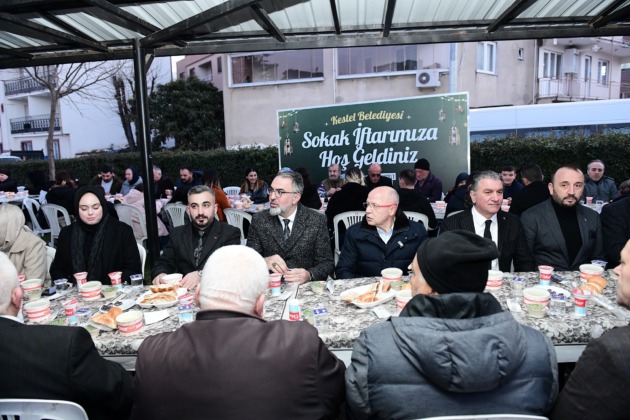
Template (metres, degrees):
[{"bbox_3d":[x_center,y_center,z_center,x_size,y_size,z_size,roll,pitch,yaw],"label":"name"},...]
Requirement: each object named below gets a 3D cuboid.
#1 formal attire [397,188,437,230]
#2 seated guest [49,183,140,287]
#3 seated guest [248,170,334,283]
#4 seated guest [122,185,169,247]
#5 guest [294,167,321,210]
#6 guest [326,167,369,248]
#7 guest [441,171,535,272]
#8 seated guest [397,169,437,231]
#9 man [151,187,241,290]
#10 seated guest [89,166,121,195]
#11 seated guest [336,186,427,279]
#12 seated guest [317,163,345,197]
[{"bbox_3d":[0.944,0.085,4.197,0.520,0.630,0.450,0,7,11],"label":"formal attire"},{"bbox_3d":[-1.277,0.516,2.341,0.550,1.268,0.800,-2,8,-3],"label":"seated guest"},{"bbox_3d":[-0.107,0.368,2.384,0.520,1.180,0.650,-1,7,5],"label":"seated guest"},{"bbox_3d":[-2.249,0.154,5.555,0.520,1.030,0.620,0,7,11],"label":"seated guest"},{"bbox_3d":[-0.091,0.148,4.736,0.480,1.264,0.750,-1,8,6],"label":"guest"},{"bbox_3d":[0.360,0.166,4.538,0.500,1.260,0.750,-1,8,7],"label":"guest"},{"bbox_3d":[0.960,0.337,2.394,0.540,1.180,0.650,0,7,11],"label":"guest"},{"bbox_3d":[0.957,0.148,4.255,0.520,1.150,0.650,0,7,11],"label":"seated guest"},{"bbox_3d":[-0.690,0.500,2.371,0.550,1.262,0.800,-2,8,0],"label":"man"},{"bbox_3d":[-3.147,0.003,6.200,0.520,1.300,0.750,-1,8,3],"label":"seated guest"},{"bbox_3d":[0.377,0.492,2.366,0.550,1.222,0.800,0,8,8],"label":"seated guest"},{"bbox_3d":[0.253,0.011,5.660,0.520,1.258,0.750,0,8,8],"label":"seated guest"}]

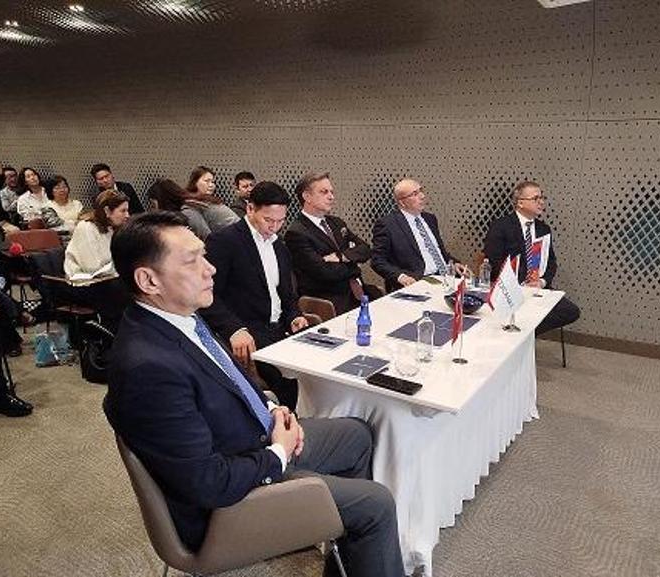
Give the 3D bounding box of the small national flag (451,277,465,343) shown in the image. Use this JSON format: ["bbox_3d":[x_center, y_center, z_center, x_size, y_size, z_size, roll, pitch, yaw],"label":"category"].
[{"bbox_3d":[0.479,0.082,1.990,0.070,0.260,0.040,1,14,3],"label":"small national flag"}]

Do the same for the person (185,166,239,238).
[{"bbox_3d":[-0.885,-0.273,4.337,0.780,1.310,0.520,9,16,32],"label":"person"}]

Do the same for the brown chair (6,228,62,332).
[{"bbox_3d":[-2.584,-0.091,4.793,0.540,0.800,0.540,9,17,32],"label":"brown chair"}]

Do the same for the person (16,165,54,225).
[{"bbox_3d":[-2.972,-0.575,5.567,0.780,1.290,0.500,11,17,37],"label":"person"}]

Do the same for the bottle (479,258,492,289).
[{"bbox_3d":[0.862,-0.093,2.926,0.057,0.168,0.057,9,16,32],"label":"bottle"}]

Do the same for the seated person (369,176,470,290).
[{"bbox_3d":[0.552,-0.039,3.577,0.580,1.320,0.800,-12,19,-41],"label":"seated person"}]

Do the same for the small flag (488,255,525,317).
[{"bbox_3d":[0.729,-0.004,2.192,0.155,0.265,0.080,7,15,24],"label":"small flag"}]

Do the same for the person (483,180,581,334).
[{"bbox_3d":[1.231,-0.025,3.432,0.740,1.280,0.540,10,17,36],"label":"person"}]

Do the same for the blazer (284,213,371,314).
[{"bbox_3d":[-0.034,-0.130,3.073,0.420,0.660,0.540,11,18,36],"label":"blazer"}]

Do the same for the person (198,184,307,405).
[{"bbox_3d":[-0.300,0.213,2.489,0.580,1.360,0.800,-12,19,-41],"label":"person"}]

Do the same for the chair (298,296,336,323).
[{"bbox_3d":[-0.047,0.251,3.242,0.600,0.820,0.600,9,16,32],"label":"chair"}]

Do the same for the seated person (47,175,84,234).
[{"bbox_3d":[-2.589,-0.462,5.317,0.750,1.260,0.500,9,17,32],"label":"seated person"}]

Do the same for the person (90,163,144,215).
[{"bbox_3d":[-2.038,-0.477,5.125,0.780,1.320,0.540,11,17,37],"label":"person"}]

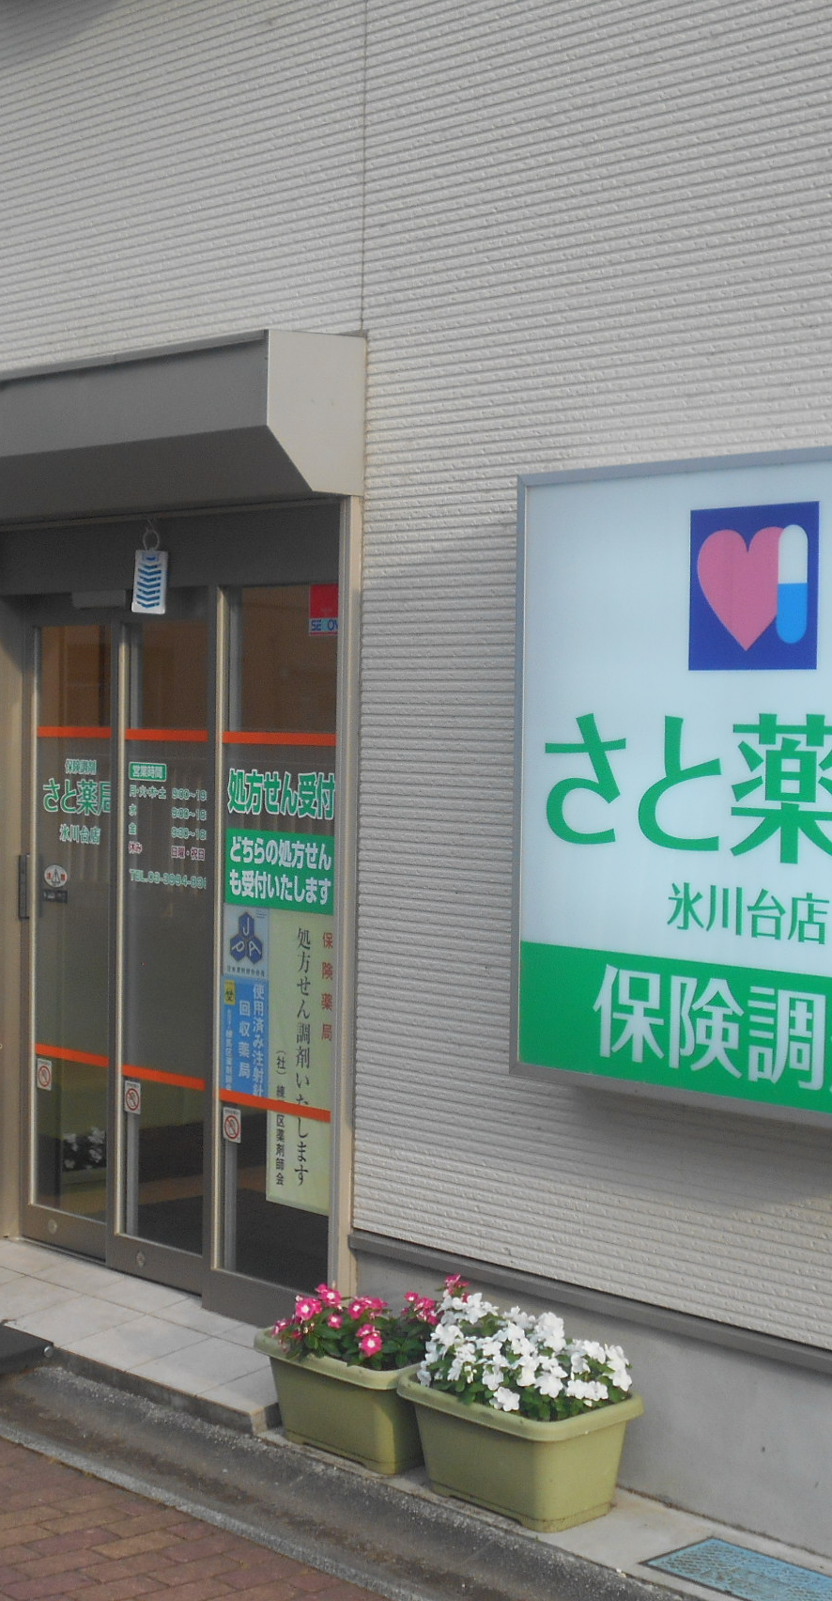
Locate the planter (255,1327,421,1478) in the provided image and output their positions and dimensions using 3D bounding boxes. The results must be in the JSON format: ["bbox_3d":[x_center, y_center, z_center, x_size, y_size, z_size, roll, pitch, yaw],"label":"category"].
[{"bbox_3d":[-0.123,1.429,5.762,0.326,0.245,0.518,-1,3,-42],"label":"planter"}]

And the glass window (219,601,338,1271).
[{"bbox_3d":[-0.354,0.372,6.530,0.050,1.903,0.560,-1,3,-42],"label":"glass window"}]

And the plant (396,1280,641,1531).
[{"bbox_3d":[0.232,1.355,5.394,0.326,0.430,0.518,-1,3,-42],"label":"plant"}]

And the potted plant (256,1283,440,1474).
[{"bbox_3d":[-0.118,1.349,5.758,0.326,0.405,0.518,-1,3,-42],"label":"potted plant"}]

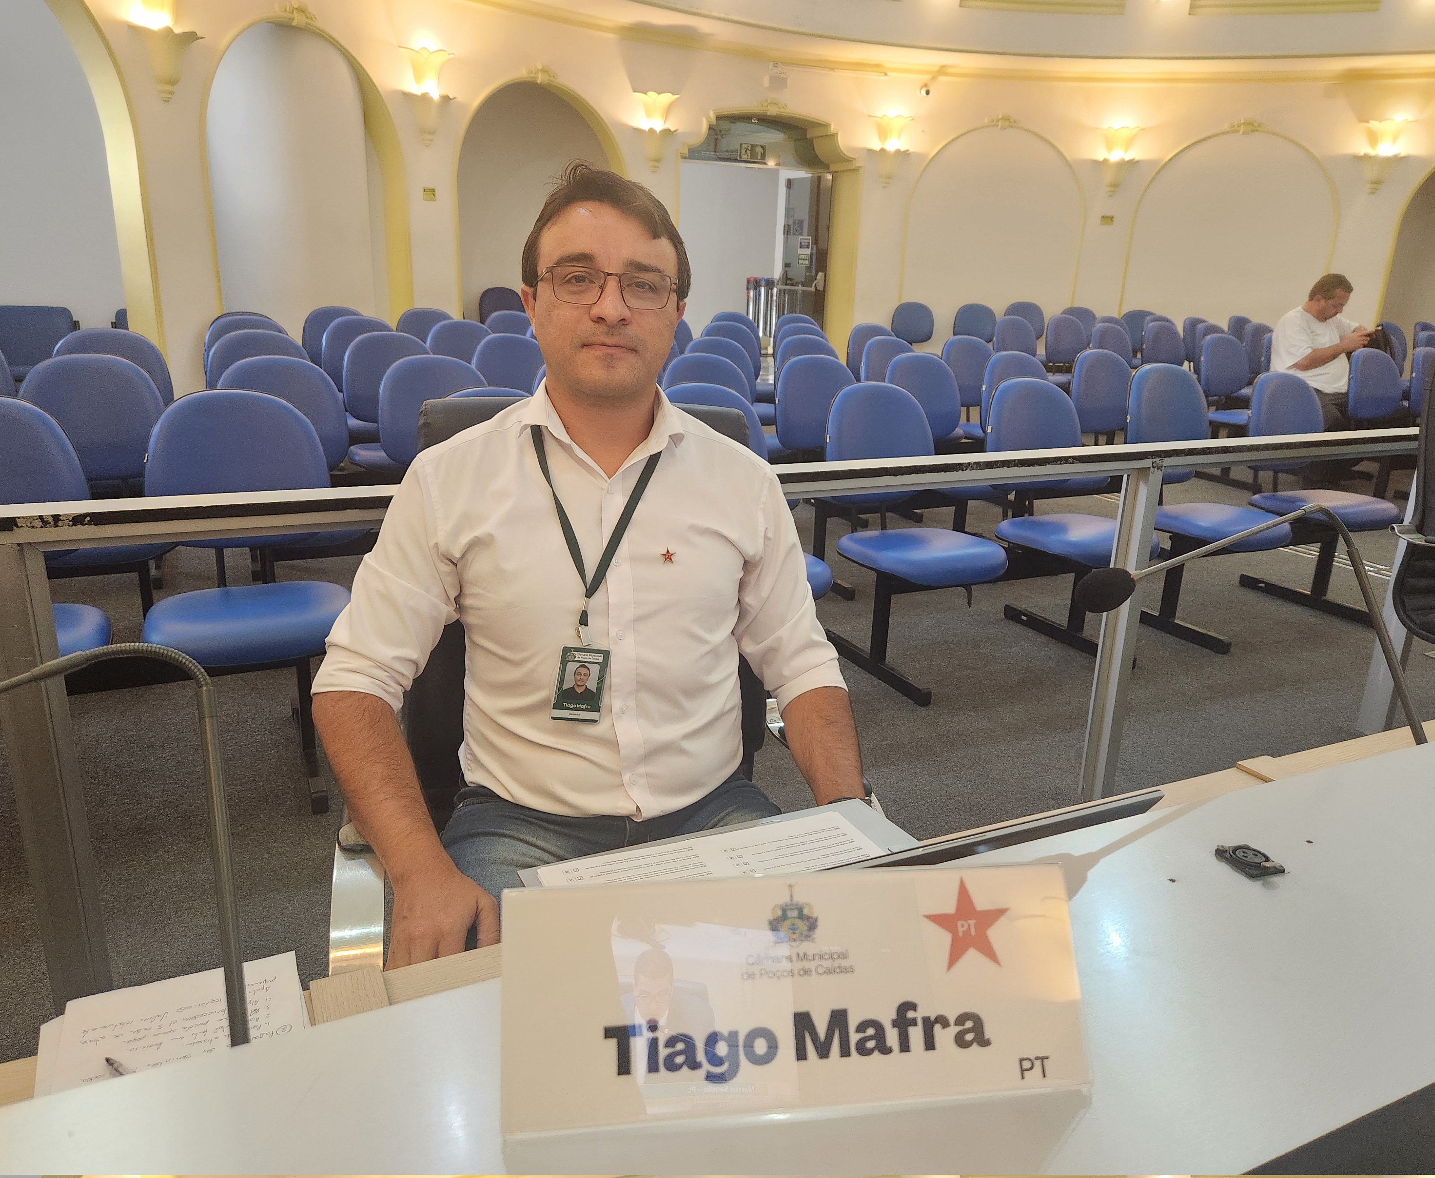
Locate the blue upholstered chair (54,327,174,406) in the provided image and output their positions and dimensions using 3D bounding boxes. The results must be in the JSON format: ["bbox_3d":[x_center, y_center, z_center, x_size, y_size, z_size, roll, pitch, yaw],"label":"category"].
[{"bbox_3d":[-2.282,-0.521,4.012,0.450,0.906,0.570,-7,19,-26],"label":"blue upholstered chair"}]

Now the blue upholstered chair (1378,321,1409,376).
[{"bbox_3d":[5.882,-1.777,8.943,0.450,0.906,0.570,-7,19,-26],"label":"blue upholstered chair"}]

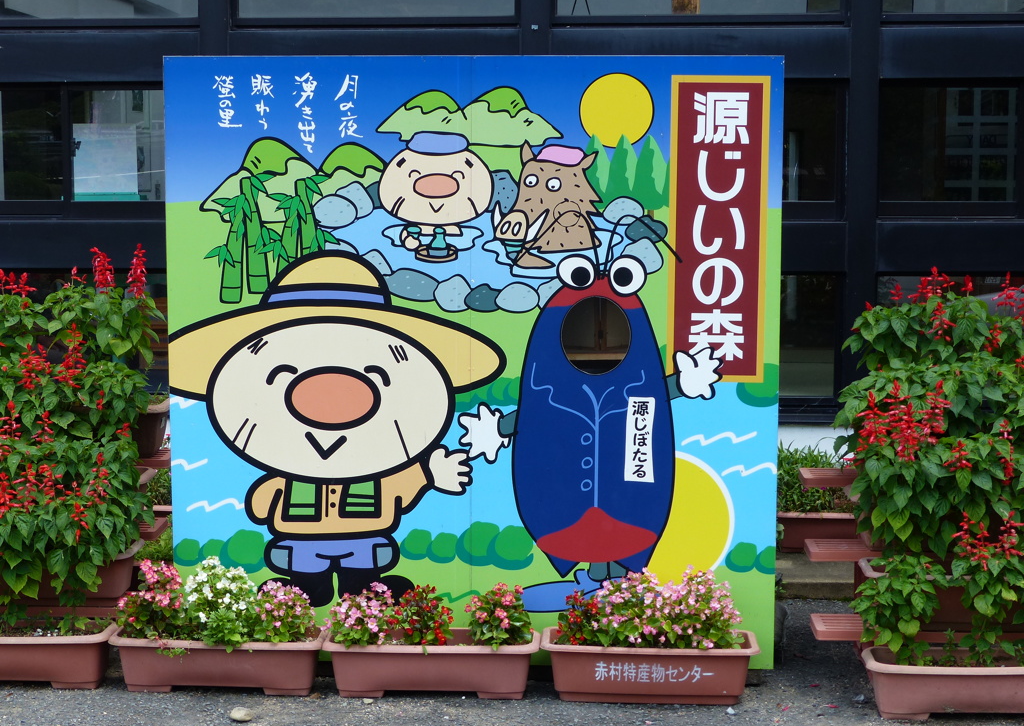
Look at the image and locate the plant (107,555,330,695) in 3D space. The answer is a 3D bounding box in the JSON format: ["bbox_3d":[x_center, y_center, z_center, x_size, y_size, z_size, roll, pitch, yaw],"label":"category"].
[{"bbox_3d":[-0.887,0.779,5.243,0.615,0.391,0.235,1,6,5],"label":"plant"}]

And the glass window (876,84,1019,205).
[{"bbox_3d":[1.811,-0.908,7.250,0.565,0.490,0.050,0,6,4],"label":"glass window"}]

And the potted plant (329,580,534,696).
[{"bbox_3d":[-0.234,0.815,5.192,0.635,0.330,0.235,0,6,3],"label":"potted plant"}]

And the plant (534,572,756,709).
[{"bbox_3d":[0.410,0.794,5.162,0.635,0.379,0.235,0,6,4],"label":"plant"}]

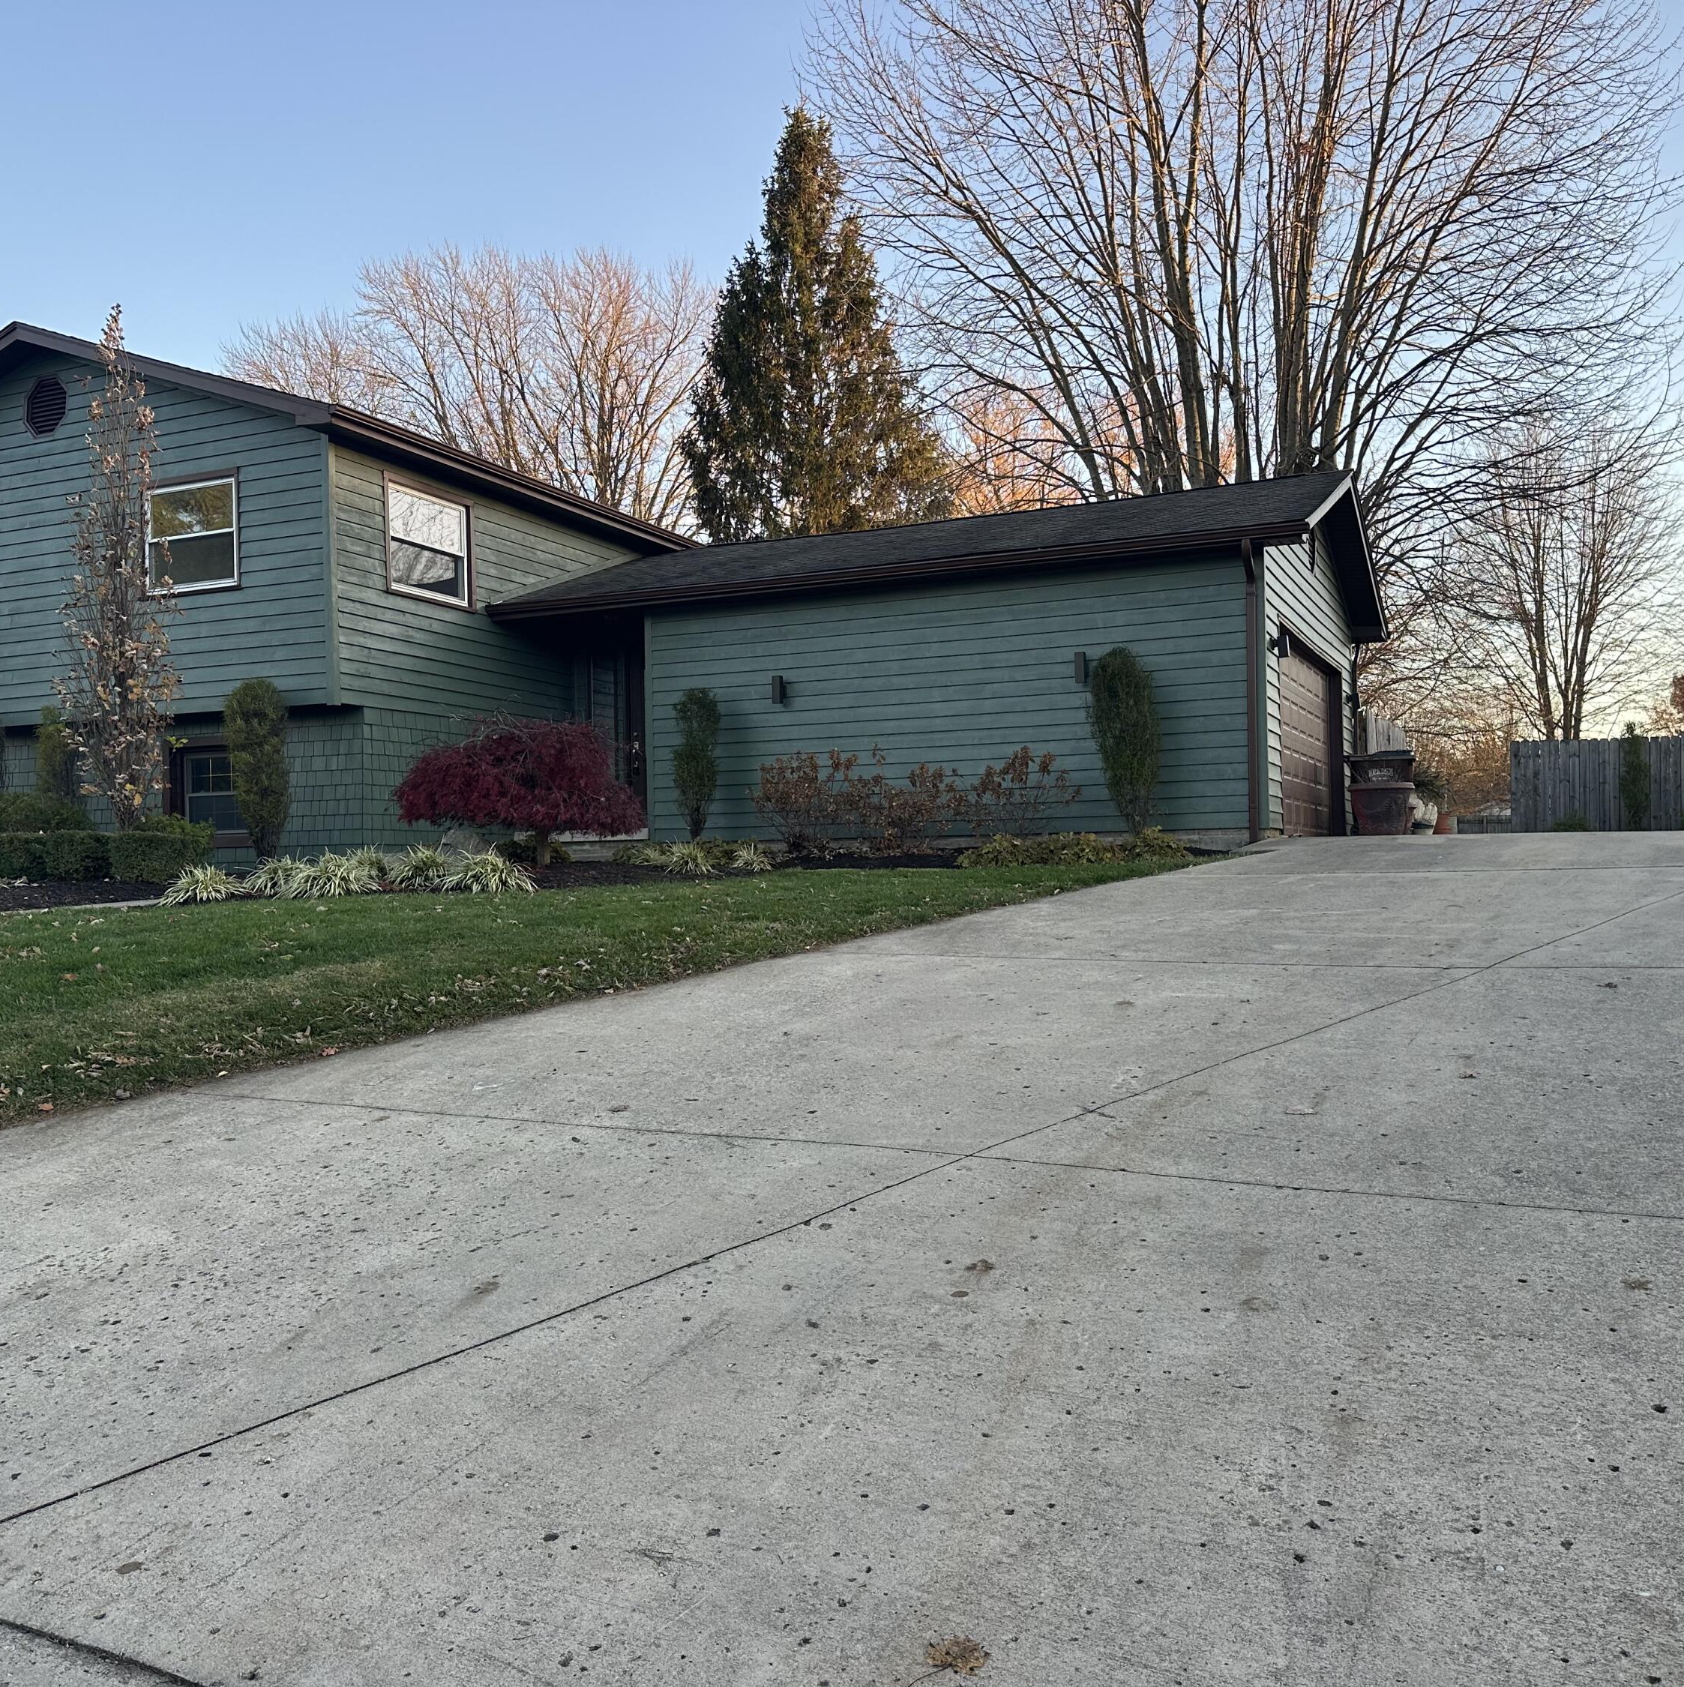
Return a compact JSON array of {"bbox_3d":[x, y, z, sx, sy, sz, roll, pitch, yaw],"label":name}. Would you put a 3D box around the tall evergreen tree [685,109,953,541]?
[{"bbox_3d":[-0.437,-7.048,31.000,5.800,15.140,5.800,-1,-1,25],"label":"tall evergreen tree"}]

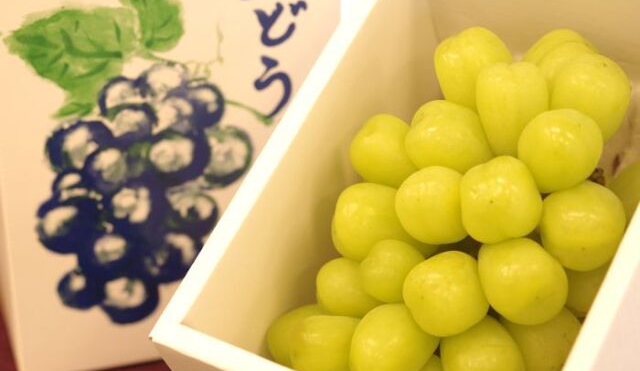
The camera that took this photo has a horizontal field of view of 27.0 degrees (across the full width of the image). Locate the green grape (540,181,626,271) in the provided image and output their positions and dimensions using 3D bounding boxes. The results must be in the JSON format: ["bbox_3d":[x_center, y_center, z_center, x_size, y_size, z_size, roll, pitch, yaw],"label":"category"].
[{"bbox_3d":[0.089,0.014,0.448,0.029,0.030,0.029,0,32,0],"label":"green grape"}]

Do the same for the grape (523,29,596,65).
[{"bbox_3d":[0.094,-0.046,0.508,0.028,0.028,0.029,0,32,0],"label":"grape"}]

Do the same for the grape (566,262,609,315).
[{"bbox_3d":[0.096,0.034,0.474,0.027,0.028,0.028,0,32,0],"label":"grape"}]

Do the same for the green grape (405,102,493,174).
[{"bbox_3d":[0.048,-0.017,0.490,0.031,0.029,0.029,-2,25,0],"label":"green grape"}]

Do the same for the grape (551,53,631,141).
[{"bbox_3d":[0.096,-0.031,0.470,0.028,0.030,0.030,0,32,0],"label":"grape"}]

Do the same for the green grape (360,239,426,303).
[{"bbox_3d":[0.027,0.031,0.488,0.025,0.026,0.026,-2,25,0],"label":"green grape"}]

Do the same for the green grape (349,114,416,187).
[{"bbox_3d":[0.025,-0.013,0.503,0.028,0.029,0.028,-2,25,0],"label":"green grape"}]

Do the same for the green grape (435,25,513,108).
[{"bbox_3d":[0.058,-0.044,0.502,0.029,0.031,0.029,-2,25,0],"label":"green grape"}]

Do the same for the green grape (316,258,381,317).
[{"bbox_3d":[0.011,0.038,0.503,0.026,0.025,0.026,-2,25,0],"label":"green grape"}]

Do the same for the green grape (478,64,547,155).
[{"bbox_3d":[0.070,-0.027,0.481,0.027,0.034,0.029,-2,25,0],"label":"green grape"}]

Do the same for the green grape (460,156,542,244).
[{"bbox_3d":[0.062,0.005,0.450,0.028,0.029,0.029,0,32,0],"label":"green grape"}]

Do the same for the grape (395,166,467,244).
[{"bbox_3d":[0.040,0.007,0.473,0.028,0.029,0.029,-2,25,0],"label":"grape"}]

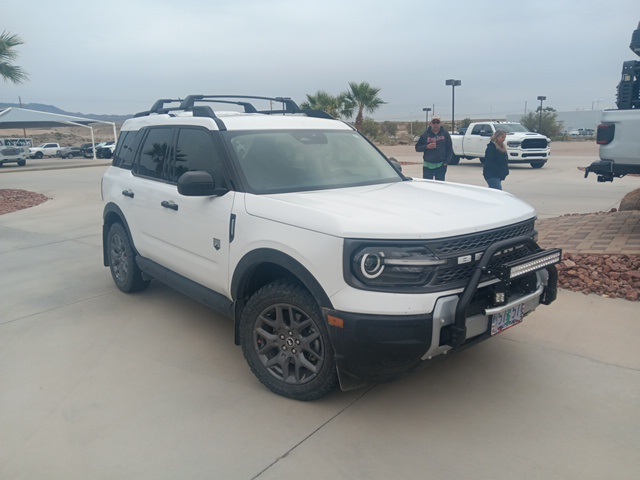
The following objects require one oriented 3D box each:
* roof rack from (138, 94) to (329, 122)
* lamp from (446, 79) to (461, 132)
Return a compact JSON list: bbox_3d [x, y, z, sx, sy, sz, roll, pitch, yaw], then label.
[{"bbox_3d":[-0.842,-1.177,4.454,1.200,0.250,1.780,-11,15,-39],"label":"roof rack"},{"bbox_3d":[12.900,-12.059,46.835,1.500,6.800,0.700,-1,12,0],"label":"lamp"}]

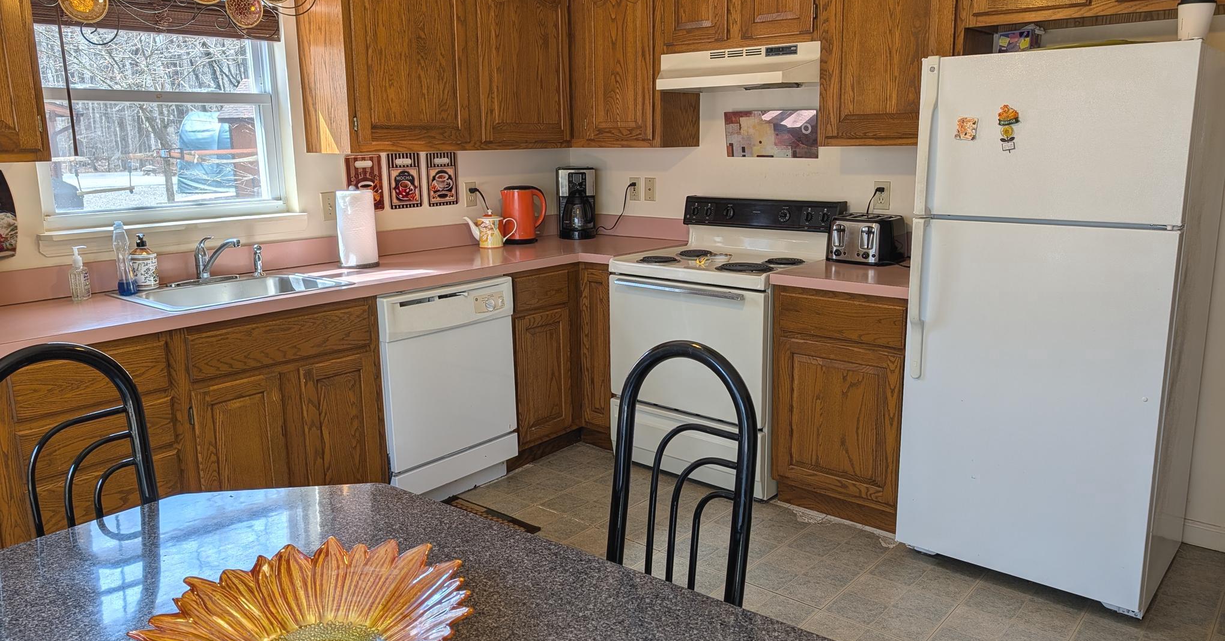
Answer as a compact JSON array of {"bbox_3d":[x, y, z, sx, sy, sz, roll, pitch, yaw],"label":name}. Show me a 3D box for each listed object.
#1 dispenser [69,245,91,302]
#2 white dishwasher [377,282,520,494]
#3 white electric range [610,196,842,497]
[{"bbox_3d":[-1.701,-0.153,2.712,0.048,0.180,0.060,-3,12,-8],"label":"dispenser"},{"bbox_3d":[-0.823,0.261,3.474,0.610,0.870,0.597,9,16,40],"label":"white dishwasher"},{"bbox_3d":[0.470,0.070,3.604,0.763,1.131,0.673,9,16,40],"label":"white electric range"}]

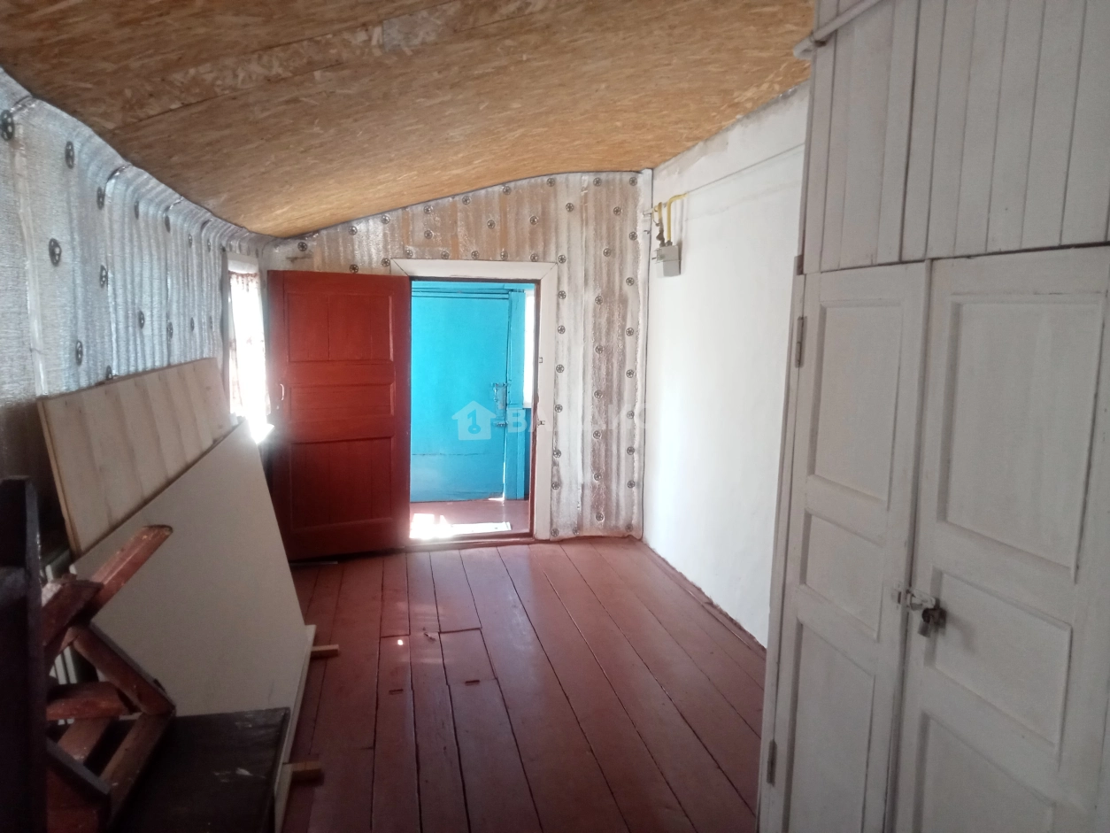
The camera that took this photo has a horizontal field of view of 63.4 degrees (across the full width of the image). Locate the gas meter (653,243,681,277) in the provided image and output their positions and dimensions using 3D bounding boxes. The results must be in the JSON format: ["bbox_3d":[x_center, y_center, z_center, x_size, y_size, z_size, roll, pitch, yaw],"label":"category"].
[{"bbox_3d":[0.710,-1.004,5.824,0.140,0.200,0.170,0,7,-10],"label":"gas meter"}]

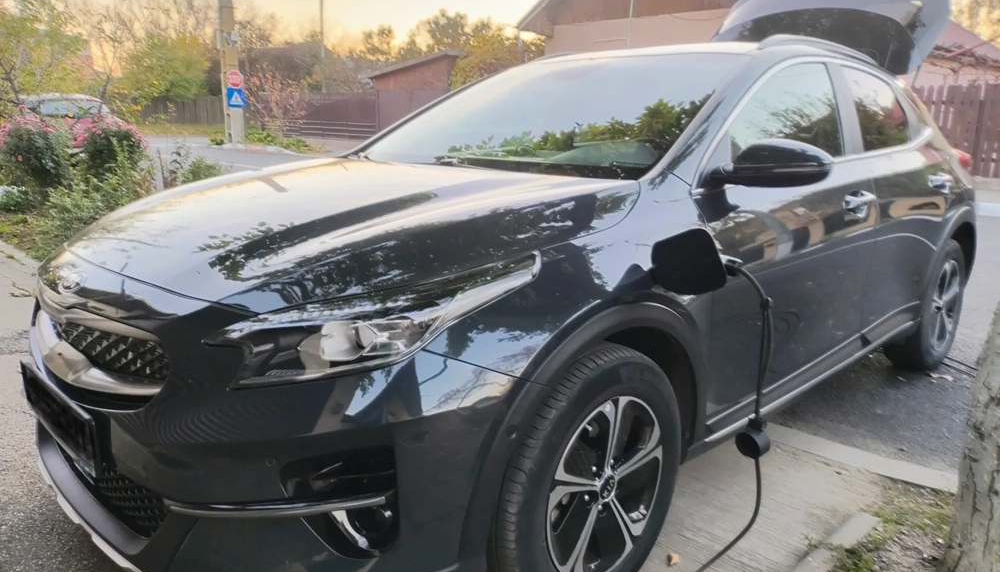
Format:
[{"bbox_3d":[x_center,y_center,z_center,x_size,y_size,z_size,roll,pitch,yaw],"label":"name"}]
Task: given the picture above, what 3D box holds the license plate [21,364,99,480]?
[{"bbox_3d":[-0.997,0.291,1.629,0.020,0.122,0.525,-10,15,-44],"label":"license plate"}]

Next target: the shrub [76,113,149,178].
[{"bbox_3d":[-4.949,-1.688,9.200,0.950,0.930,0.920,0,13,0],"label":"shrub"}]

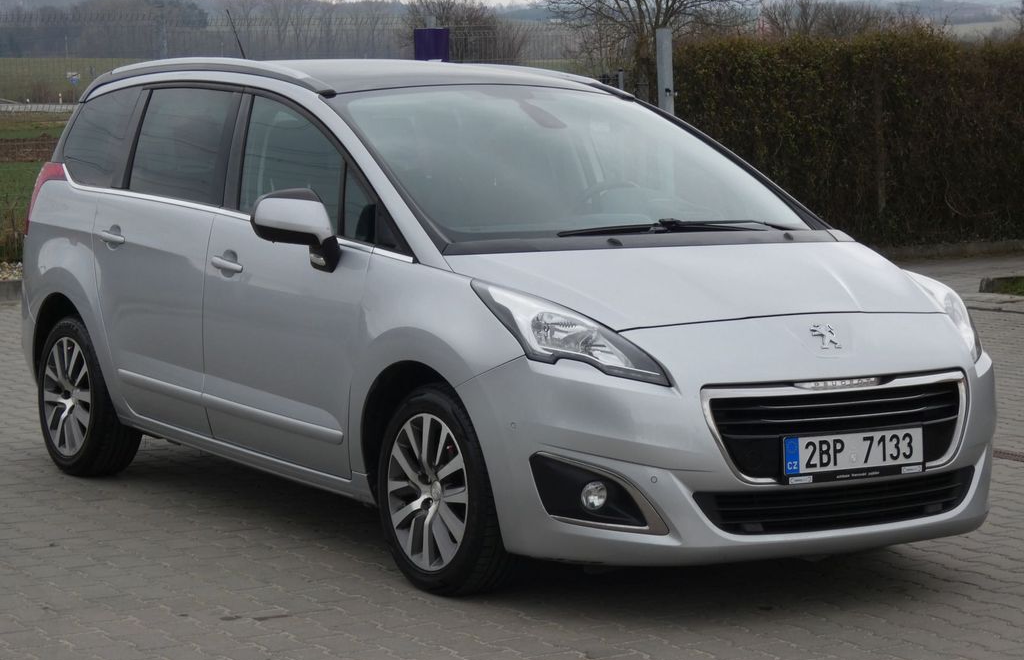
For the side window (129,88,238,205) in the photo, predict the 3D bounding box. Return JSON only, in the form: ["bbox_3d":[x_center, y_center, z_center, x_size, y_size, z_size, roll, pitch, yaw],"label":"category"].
[{"bbox_3d":[-1.200,-0.671,8.523,0.060,0.435,0.820,21,-6,-31],"label":"side window"}]

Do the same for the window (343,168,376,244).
[{"bbox_3d":[-0.472,-0.392,7.343,0.030,0.240,0.210,17,-5,-33],"label":"window"}]

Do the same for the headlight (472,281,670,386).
[{"bbox_3d":[0.158,0.007,6.623,0.280,0.275,0.660,-3,6,-33],"label":"headlight"}]

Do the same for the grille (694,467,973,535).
[{"bbox_3d":[0.953,0.500,6.715,1.070,0.160,0.110,-3,6,-33],"label":"grille"}]

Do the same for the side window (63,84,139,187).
[{"bbox_3d":[-1.620,-0.756,9.193,0.070,0.410,0.760,21,-5,-28],"label":"side window"}]

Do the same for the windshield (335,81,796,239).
[{"bbox_3d":[0.187,-0.571,7.813,1.460,0.140,1.100,-3,33,-33],"label":"windshield"}]

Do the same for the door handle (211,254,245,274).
[{"bbox_3d":[-0.980,-0.224,7.986,0.055,0.050,0.235,-3,6,-33],"label":"door handle"}]

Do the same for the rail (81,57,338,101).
[{"bbox_3d":[-1.181,-0.938,8.758,0.090,0.165,2.200,-3,6,-33],"label":"rail"}]

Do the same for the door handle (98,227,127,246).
[{"bbox_3d":[-1.496,-0.347,8.743,0.050,0.055,0.215,-3,6,-33],"label":"door handle"}]

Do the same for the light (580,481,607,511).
[{"bbox_3d":[0.206,0.454,6.454,0.088,0.088,0.070,-3,6,-33],"label":"light"}]

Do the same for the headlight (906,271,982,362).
[{"bbox_3d":[1.327,-0.052,7.391,0.280,0.275,0.660,-3,6,-33],"label":"headlight"}]

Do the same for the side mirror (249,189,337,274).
[{"bbox_3d":[-0.686,-0.313,7.384,0.235,0.265,0.200,-3,6,-33],"label":"side mirror"}]

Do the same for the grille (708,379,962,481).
[{"bbox_3d":[0.954,0.278,6.707,0.980,0.280,0.130,-3,-2,-33],"label":"grille"}]

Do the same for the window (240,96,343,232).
[{"bbox_3d":[-0.722,-0.559,7.785,0.060,0.470,0.870,21,-7,-33],"label":"window"}]

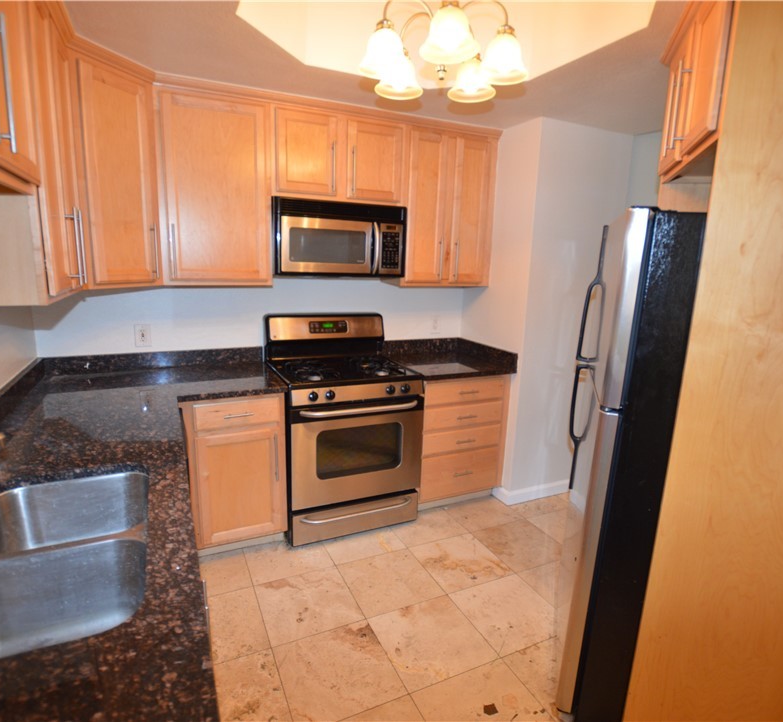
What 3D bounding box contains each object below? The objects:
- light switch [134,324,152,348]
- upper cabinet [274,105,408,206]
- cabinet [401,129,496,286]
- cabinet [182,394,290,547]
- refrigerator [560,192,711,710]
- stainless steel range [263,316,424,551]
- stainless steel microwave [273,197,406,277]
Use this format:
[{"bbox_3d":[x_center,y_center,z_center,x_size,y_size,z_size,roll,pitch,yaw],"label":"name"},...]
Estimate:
[{"bbox_3d":[-1.370,-0.136,2.497,0.073,0.118,0.008,-4,13,-26],"label":"light switch"},{"bbox_3d":[-0.331,-1.134,2.612,0.758,0.465,0.335,-4,13,-26],"label":"upper cabinet"},{"bbox_3d":[0.310,-0.955,2.944,0.665,0.935,0.313,-4,14,-25],"label":"cabinet"},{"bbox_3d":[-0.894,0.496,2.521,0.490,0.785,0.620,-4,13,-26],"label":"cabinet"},{"bbox_3d":[1.047,0.381,1.632,0.770,1.700,0.750,6,13,19],"label":"refrigerator"},{"bbox_3d":[-0.299,0.351,2.740,0.765,1.190,0.680,-4,14,-25],"label":"stainless steel range"},{"bbox_3d":[-0.332,-0.704,2.652,0.762,0.399,0.383,-4,14,-25],"label":"stainless steel microwave"}]

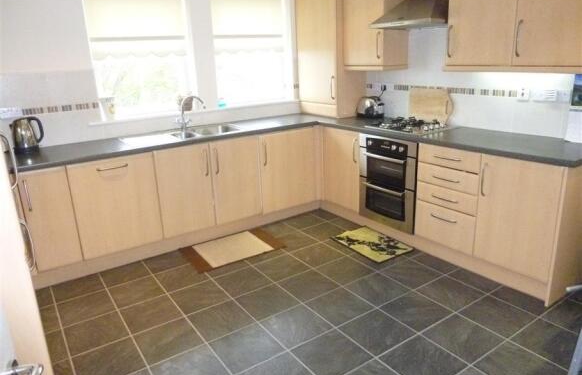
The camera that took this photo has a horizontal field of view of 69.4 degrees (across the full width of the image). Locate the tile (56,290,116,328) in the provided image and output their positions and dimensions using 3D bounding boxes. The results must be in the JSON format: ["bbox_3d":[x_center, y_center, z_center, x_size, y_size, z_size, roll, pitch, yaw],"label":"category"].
[{"bbox_3d":[-1.330,0.785,2.743,0.325,0.010,0.325,-13,20,-32],"label":"tile"}]

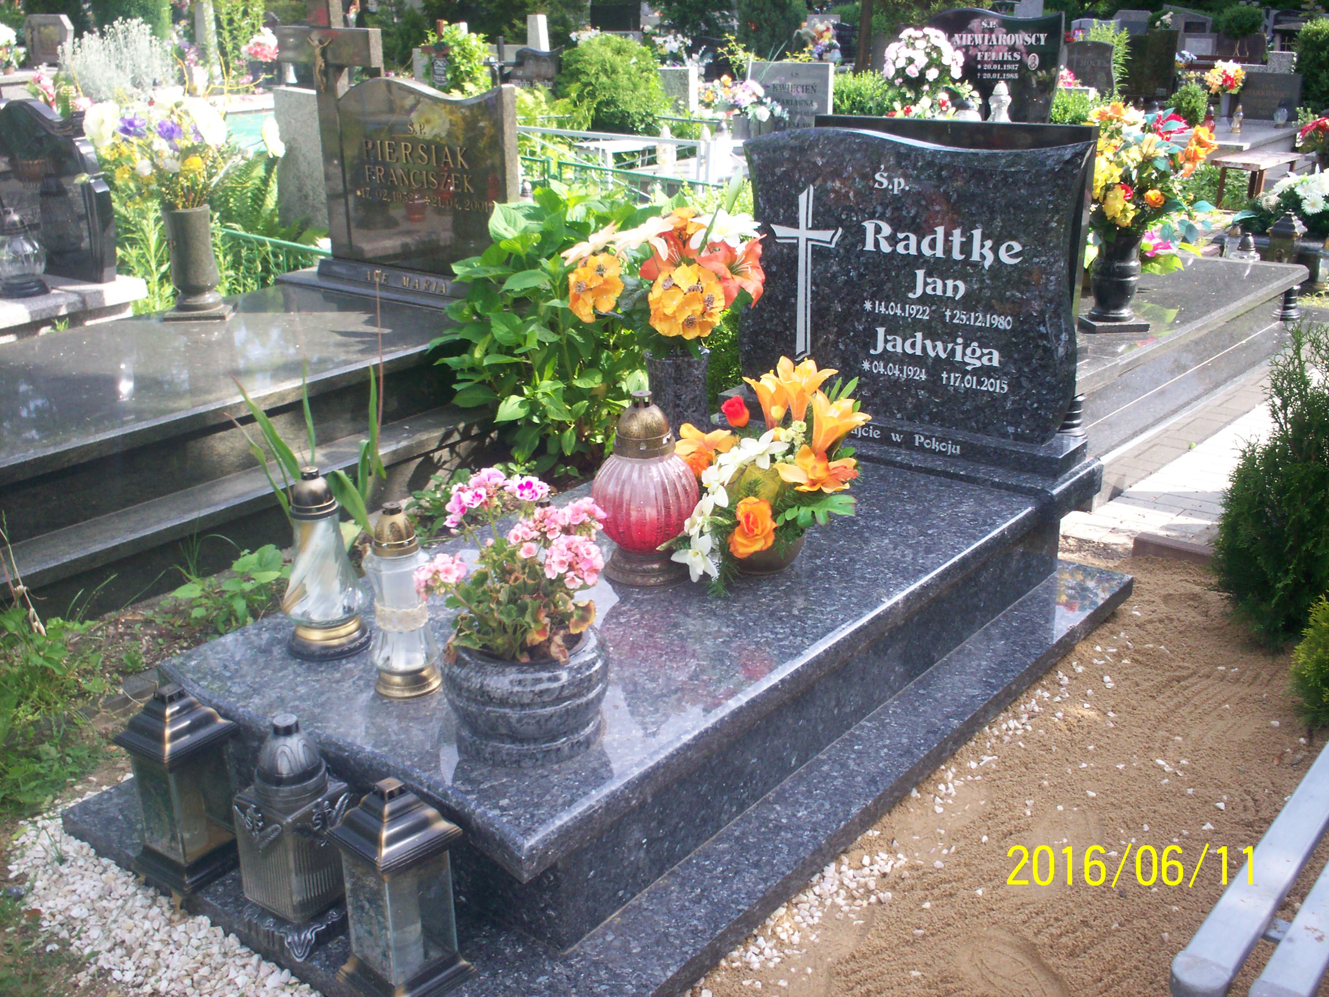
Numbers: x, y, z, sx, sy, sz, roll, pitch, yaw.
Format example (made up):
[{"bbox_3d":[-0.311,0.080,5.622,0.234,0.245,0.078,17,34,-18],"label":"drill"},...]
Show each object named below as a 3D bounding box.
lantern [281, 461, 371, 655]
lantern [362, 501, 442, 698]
[{"bbox_3d":[-0.575,0.097,2.300,0.142,0.312,0.142,-1,21,0],"label":"lantern"},{"bbox_3d":[-0.412,0.151,2.157,0.108,0.307,0.108,-1,21,0],"label":"lantern"}]

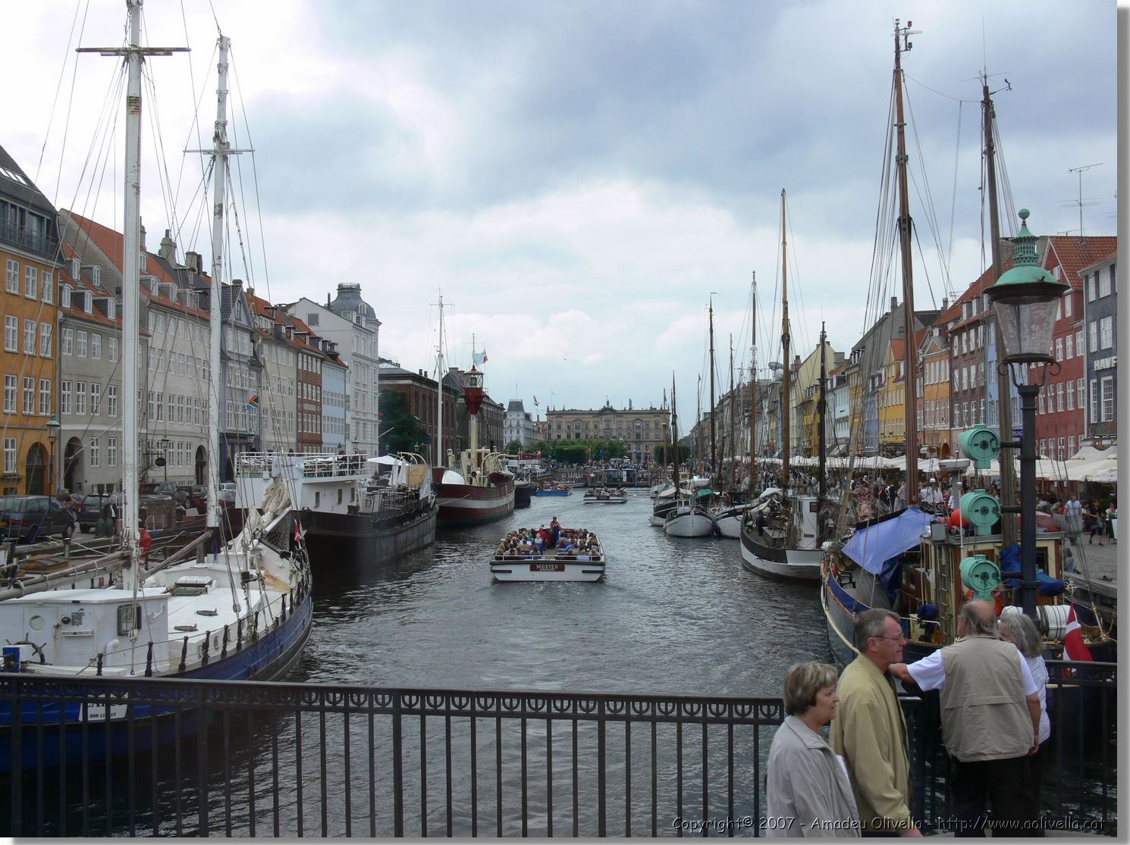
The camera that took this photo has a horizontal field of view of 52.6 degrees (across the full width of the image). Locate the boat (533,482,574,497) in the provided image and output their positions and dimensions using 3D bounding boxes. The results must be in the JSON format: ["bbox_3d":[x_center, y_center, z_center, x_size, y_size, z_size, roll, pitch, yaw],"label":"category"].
[{"bbox_3d":[-1.541,9.541,165.533,4.500,1.900,14.500,0,-2,5],"label":"boat"}]

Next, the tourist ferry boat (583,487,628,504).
[{"bbox_3d":[5.043,8.514,136.653,4.500,1.900,14.500,0,-2,7],"label":"tourist ferry boat"}]

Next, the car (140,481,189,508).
[{"bbox_3d":[-24.600,4.601,70.382,1.750,1.520,4.300,0,-2,4],"label":"car"}]

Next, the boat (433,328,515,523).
[{"bbox_3d":[-8.500,-0.177,96.565,6.500,16.300,33.000,0,-2,4],"label":"boat"}]

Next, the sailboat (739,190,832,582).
[{"bbox_3d":[10.228,-2.193,52.277,4.800,17.300,16.000,0,-2,-4],"label":"sailboat"}]

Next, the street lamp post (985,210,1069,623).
[{"bbox_3d":[3.150,0.587,7.784,0.570,4.070,0.570,0,-2,0],"label":"street lamp post"}]

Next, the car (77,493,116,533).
[{"bbox_3d":[-19.100,3.889,49.393,1.800,1.640,4.500,0,-2,4],"label":"car"}]

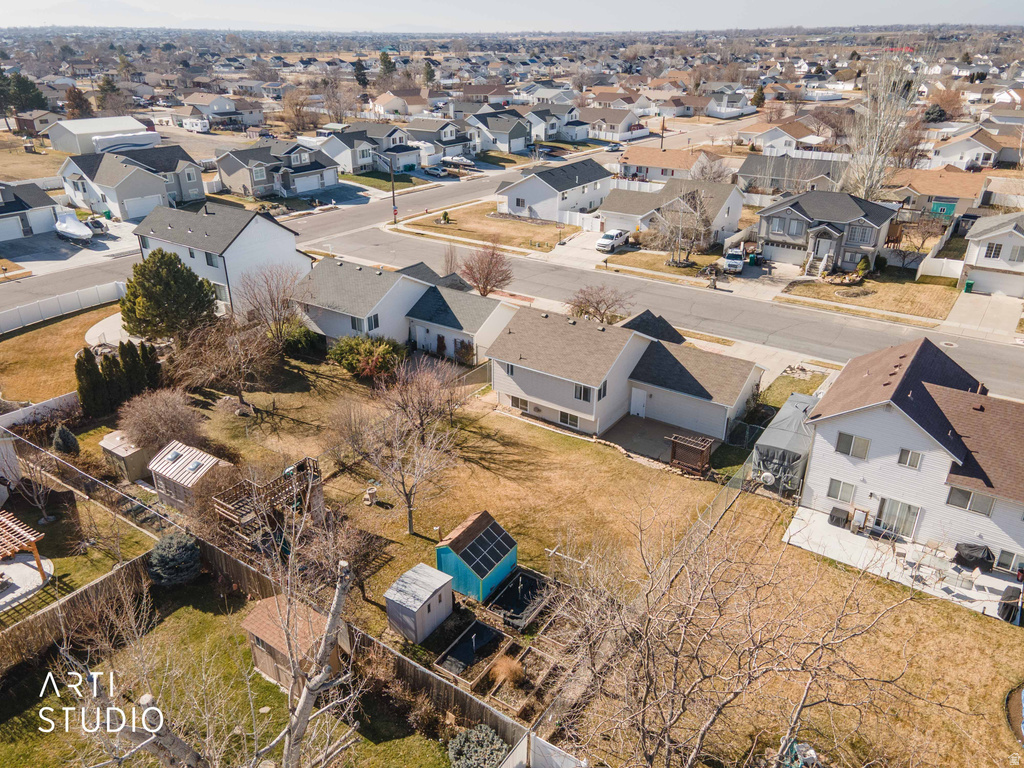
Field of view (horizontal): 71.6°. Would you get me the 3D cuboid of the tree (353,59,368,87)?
[{"bbox_3d":[-67.155,-137.634,314.718,6.500,12.400,6.500,0,26,0],"label":"tree"}]

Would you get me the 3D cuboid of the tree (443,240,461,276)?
[{"bbox_3d":[-6.431,-12.142,73.160,2.000,4.800,2.000,0,26,0],"label":"tree"}]

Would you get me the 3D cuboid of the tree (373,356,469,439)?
[{"bbox_3d":[-5.851,1.149,44.631,6.000,5.700,5.800,0,26,0],"label":"tree"}]

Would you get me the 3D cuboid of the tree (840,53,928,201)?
[{"bbox_3d":[53.136,-36.110,102.805,10.500,21.300,10.000,0,27,0],"label":"tree"}]

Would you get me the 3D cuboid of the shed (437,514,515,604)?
[{"bbox_3d":[-1.550,8.062,33.854,2.500,2.650,3.050,17,30,31],"label":"shed"}]

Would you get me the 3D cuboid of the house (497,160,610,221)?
[{"bbox_3d":[5.830,-29.986,107.106,12.610,6.210,16.550,17,31,30],"label":"house"}]

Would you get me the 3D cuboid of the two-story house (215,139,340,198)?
[{"bbox_3d":[-40.428,-37.994,123.627,13.700,7.400,16.000,17,31,32],"label":"two-story house"}]

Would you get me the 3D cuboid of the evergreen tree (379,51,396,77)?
[{"bbox_3d":[-67.440,-171.297,383.059,9.000,15.000,9.000,0,26,0],"label":"evergreen tree"}]

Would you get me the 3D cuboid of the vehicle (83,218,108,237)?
[{"bbox_3d":[-55.728,-21.146,95.324,3.900,1.700,2.000,17,31,32],"label":"vehicle"}]

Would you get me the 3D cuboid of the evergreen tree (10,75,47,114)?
[{"bbox_3d":[-145.928,-86.084,212.036,10.980,11.660,10.980,17,31,30],"label":"evergreen tree"}]

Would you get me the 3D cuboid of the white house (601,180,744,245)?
[{"bbox_3d":[21.402,-23.900,95.507,16.500,6.500,12.000,17,31,32],"label":"white house"}]

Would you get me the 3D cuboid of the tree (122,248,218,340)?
[{"bbox_3d":[-29.681,-7.820,61.350,8.000,7.600,8.000,17,31,32],"label":"tree"}]

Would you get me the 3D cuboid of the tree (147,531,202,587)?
[{"bbox_3d":[-16.140,8.297,33.954,2.600,2.500,2.600,17,31,32],"label":"tree"}]

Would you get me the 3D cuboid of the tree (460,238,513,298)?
[{"bbox_3d":[-2.713,-11.585,71.422,5.500,5.300,5.400,0,26,0],"label":"tree"}]

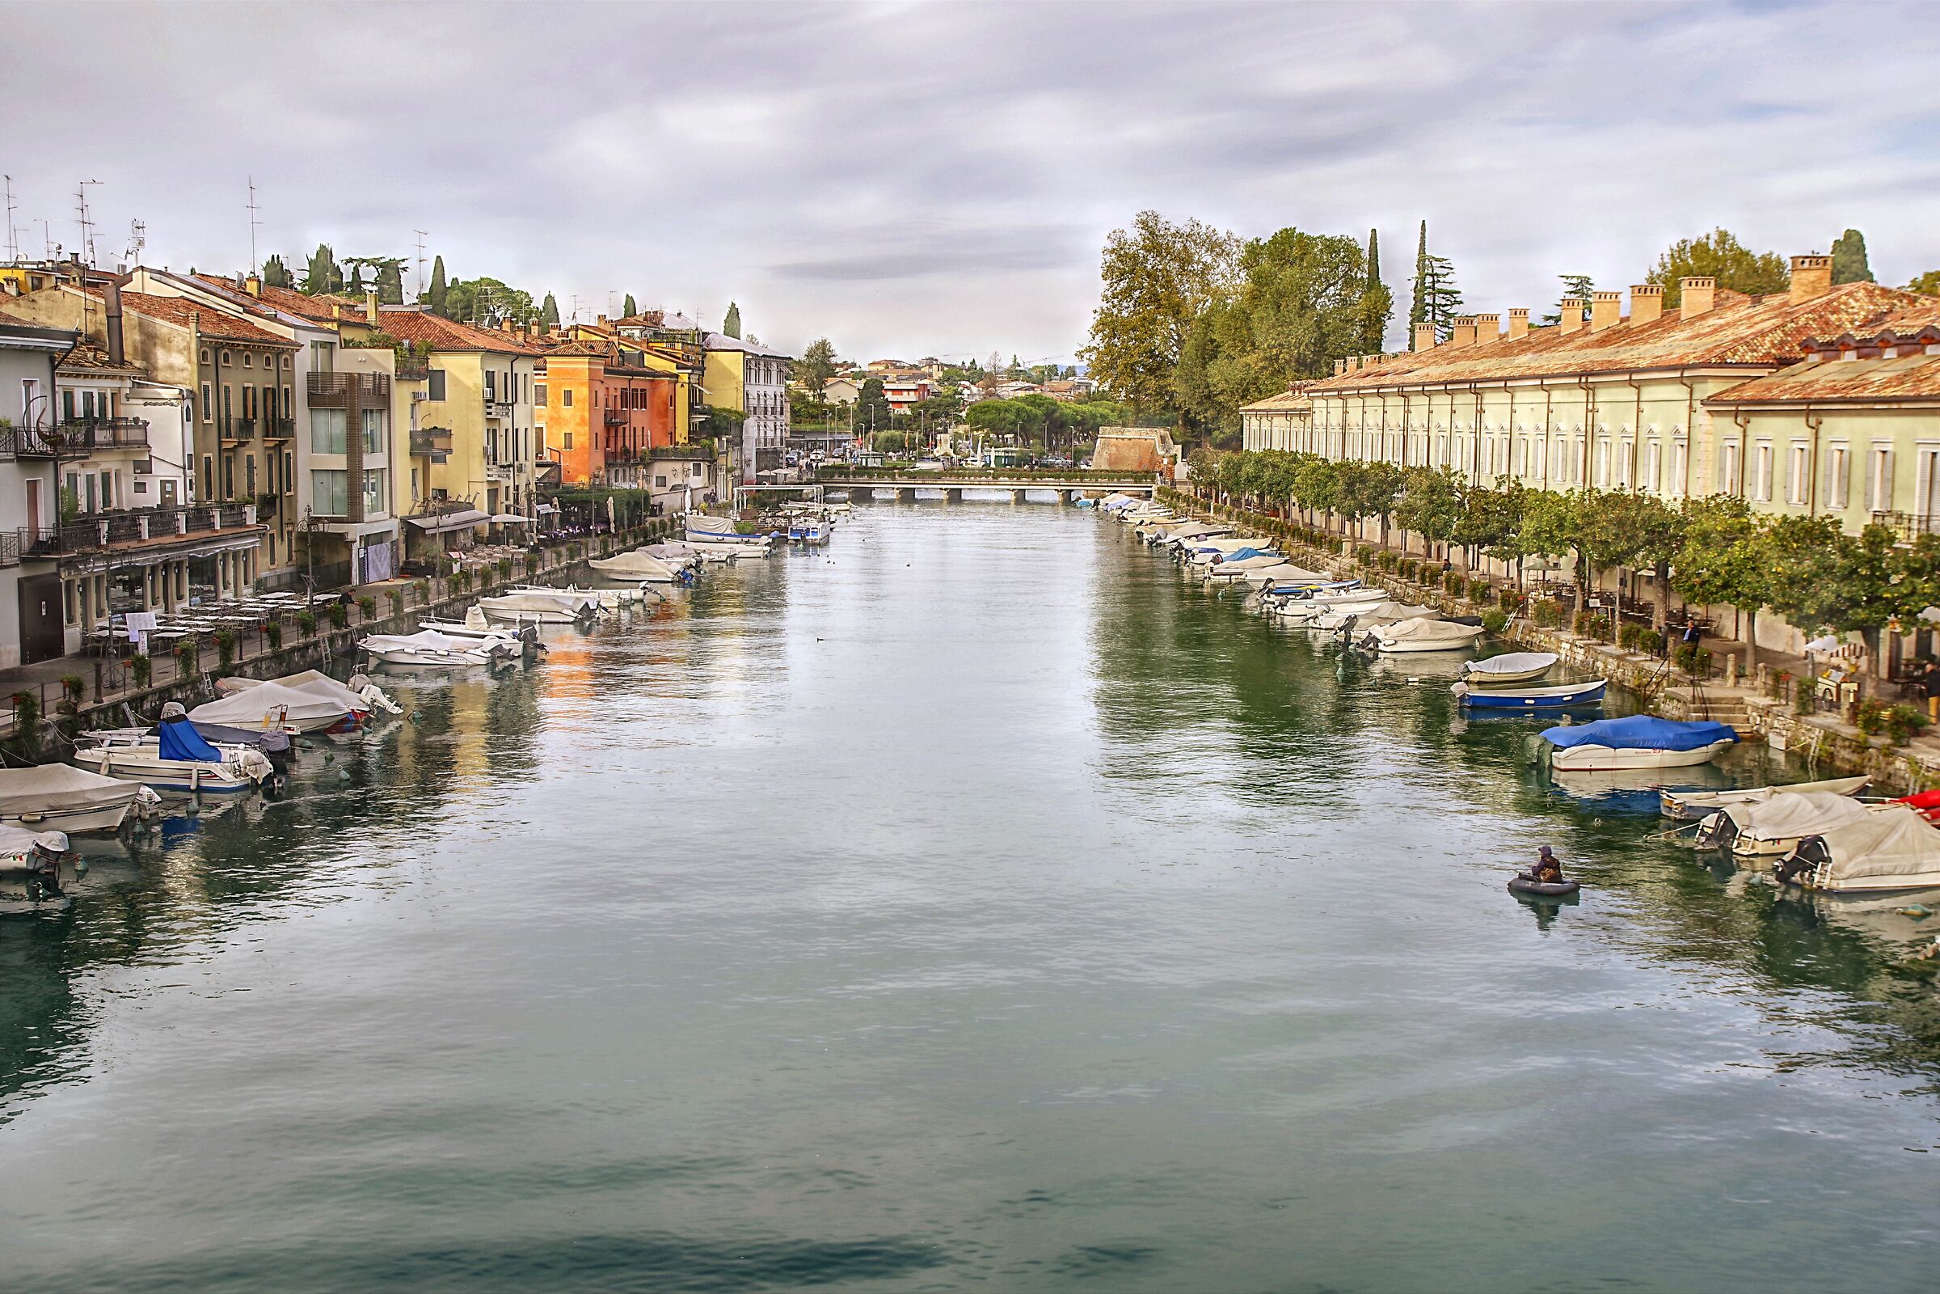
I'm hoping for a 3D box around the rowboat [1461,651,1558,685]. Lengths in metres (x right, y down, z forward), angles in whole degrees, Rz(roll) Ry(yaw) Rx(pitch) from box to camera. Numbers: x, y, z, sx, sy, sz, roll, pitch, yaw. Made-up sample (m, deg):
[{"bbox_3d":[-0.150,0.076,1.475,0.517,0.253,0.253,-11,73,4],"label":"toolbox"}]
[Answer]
[{"bbox_3d":[20.015,0.840,83.949,3.650,1.000,1.650,-1,6,-16],"label":"rowboat"}]

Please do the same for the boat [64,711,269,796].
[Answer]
[{"bbox_3d":[-20.757,2.671,58.839,5.495,1.800,2.100,2,6,11],"label":"boat"}]

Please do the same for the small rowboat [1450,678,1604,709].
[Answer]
[{"bbox_3d":[19.212,1.488,77.628,5.211,1.000,1.700,0,6,-5],"label":"small rowboat"}]

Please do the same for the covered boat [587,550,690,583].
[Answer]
[{"bbox_3d":[-19.009,-4.459,129.609,5.500,1.550,2.100,2,6,11],"label":"covered boat"}]

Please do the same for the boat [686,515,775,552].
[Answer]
[{"bbox_3d":[-17.754,-8.712,167.611,6.776,2.100,2.400,2,6,15],"label":"boat"}]

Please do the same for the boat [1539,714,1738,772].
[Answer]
[{"bbox_3d":[19.029,2.679,64.400,5.624,1.350,2.100,0,6,-4],"label":"boat"}]

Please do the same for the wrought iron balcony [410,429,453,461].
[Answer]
[{"bbox_3d":[-28.138,-10.573,118.069,1.150,1.300,3.300,1,6,2],"label":"wrought iron balcony"}]

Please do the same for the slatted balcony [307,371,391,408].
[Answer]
[{"bbox_3d":[-30.150,-12.439,110.340,2.300,1.650,5.600,1,6,2],"label":"slatted balcony"}]

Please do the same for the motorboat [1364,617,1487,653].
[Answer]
[{"bbox_3d":[19.002,-0.474,94.738,4.900,1.400,2.000,-1,6,-14],"label":"motorboat"}]

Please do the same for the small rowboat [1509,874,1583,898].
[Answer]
[{"bbox_3d":[11.805,4.864,46.450,1.400,0.380,1.050,1,6,8],"label":"small rowboat"}]

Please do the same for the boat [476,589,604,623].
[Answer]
[{"bbox_3d":[-19.983,-1.935,105.339,5.985,1.400,2.100,2,6,12],"label":"boat"}]

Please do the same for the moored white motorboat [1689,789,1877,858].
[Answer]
[{"bbox_3d":[19.126,3.873,52.144,5.340,1.500,2.000,-1,6,-18],"label":"moored white motorboat"}]

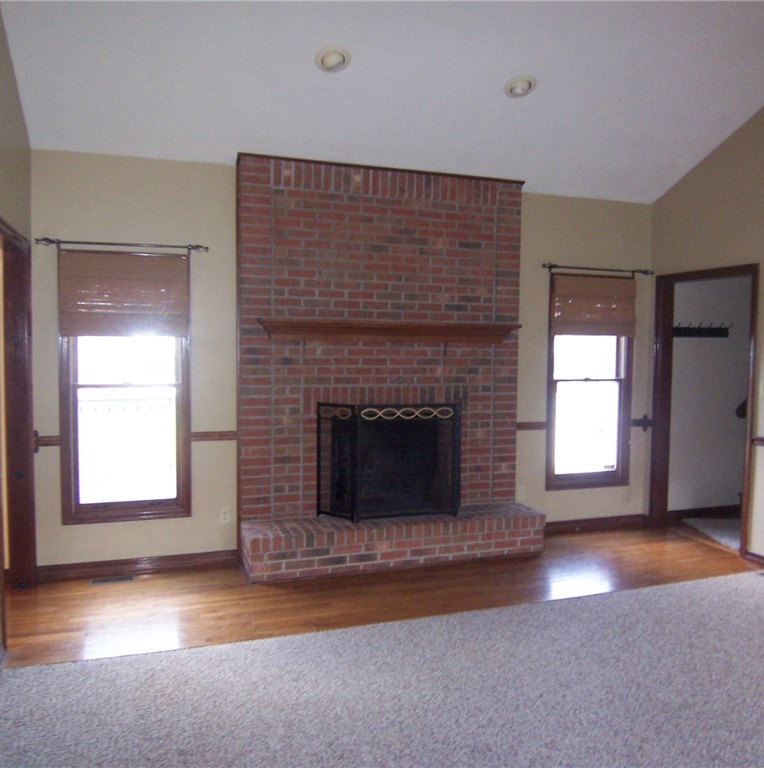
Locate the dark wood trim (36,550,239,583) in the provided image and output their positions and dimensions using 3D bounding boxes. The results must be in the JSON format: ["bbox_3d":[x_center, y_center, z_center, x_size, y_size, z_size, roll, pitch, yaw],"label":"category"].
[{"bbox_3d":[-1.595,1.213,4.534,1.260,0.115,0.025,-1,3,-18],"label":"dark wood trim"}]

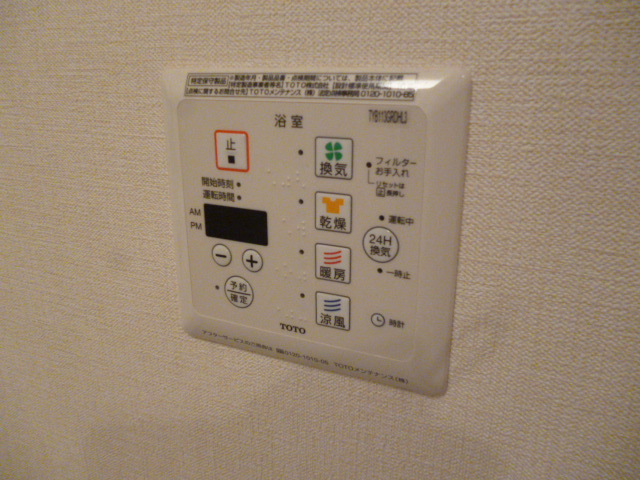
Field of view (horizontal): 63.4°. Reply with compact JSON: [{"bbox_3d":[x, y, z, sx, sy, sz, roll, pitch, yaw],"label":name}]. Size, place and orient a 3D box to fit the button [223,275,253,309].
[{"bbox_3d":[-0.034,0.022,0.215,0.014,0.014,0.002,8,19,23],"label":"button"}]

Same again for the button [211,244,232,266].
[{"bbox_3d":[-0.041,0.006,0.214,0.010,0.010,0.002,8,19,23],"label":"button"}]

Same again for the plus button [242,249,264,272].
[{"bbox_3d":[-0.027,0.008,0.208,0.010,0.010,0.002,8,19,23],"label":"plus button"}]

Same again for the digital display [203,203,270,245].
[{"bbox_3d":[-0.034,-0.006,0.206,0.030,0.014,0.002,8,19,23],"label":"digital display"}]

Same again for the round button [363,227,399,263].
[{"bbox_3d":[0.021,0.002,0.182,0.014,0.014,0.002,8,19,23],"label":"round button"}]

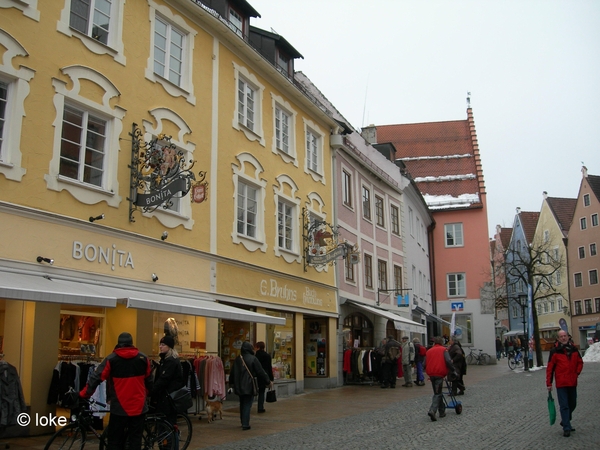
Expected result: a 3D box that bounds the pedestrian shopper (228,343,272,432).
[{"bbox_3d":[-0.978,3.120,12.972,0.750,1.680,0.480,-4,-12,18],"label":"pedestrian shopper"}]

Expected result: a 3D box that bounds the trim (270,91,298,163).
[{"bbox_3d":[-0.467,-3.092,21.414,0.180,2.040,1.820,-6,-13,25],"label":"trim"}]

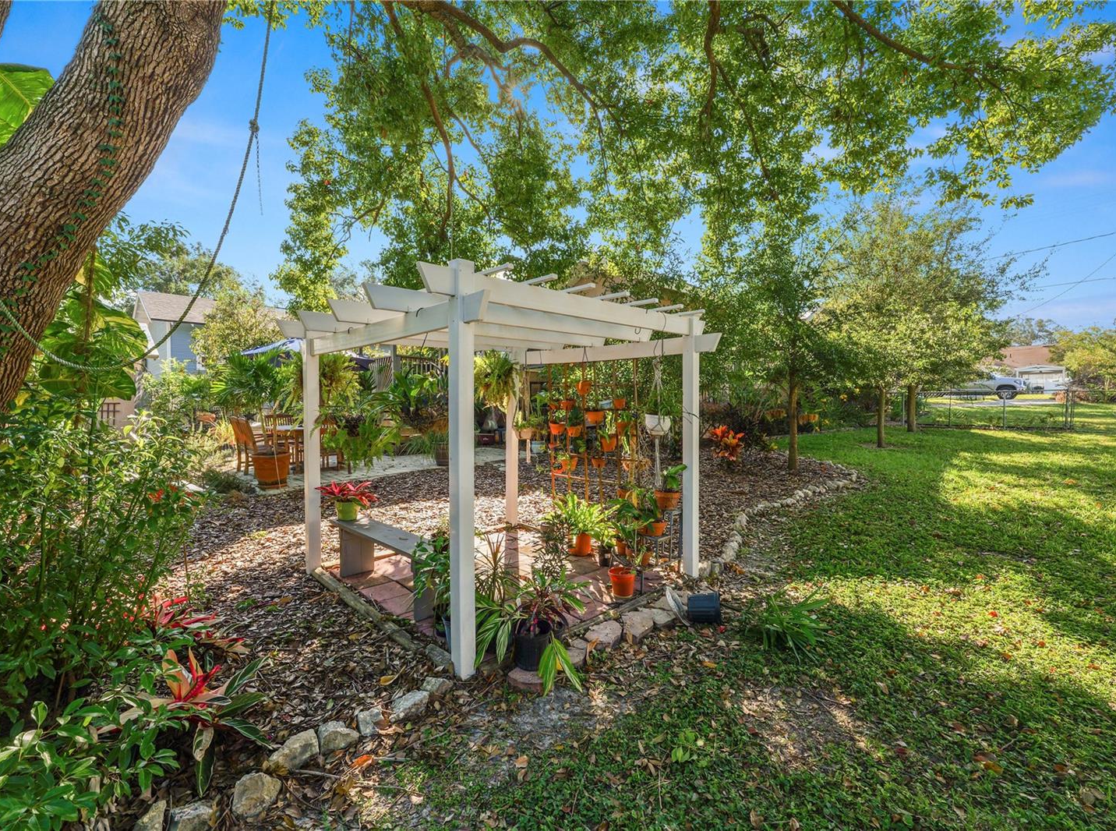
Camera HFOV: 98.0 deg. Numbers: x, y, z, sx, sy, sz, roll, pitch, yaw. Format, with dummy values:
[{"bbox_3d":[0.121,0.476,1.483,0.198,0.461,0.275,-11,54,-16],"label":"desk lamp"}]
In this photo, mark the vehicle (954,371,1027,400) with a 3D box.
[{"bbox_3d":[25.936,-1.922,30.390,1.900,1.800,5.400,-2,3,-43],"label":"vehicle"}]

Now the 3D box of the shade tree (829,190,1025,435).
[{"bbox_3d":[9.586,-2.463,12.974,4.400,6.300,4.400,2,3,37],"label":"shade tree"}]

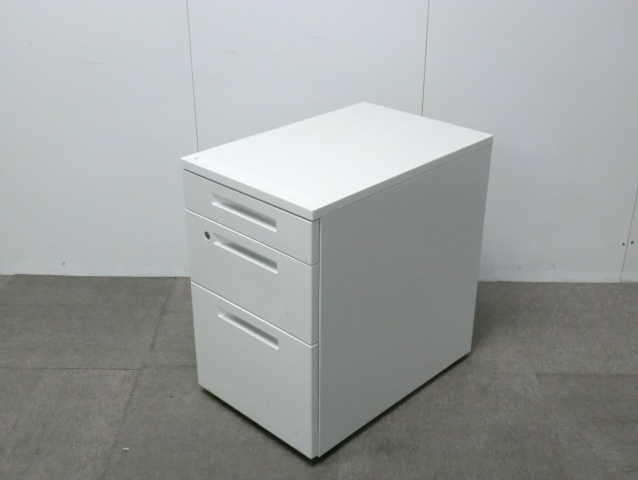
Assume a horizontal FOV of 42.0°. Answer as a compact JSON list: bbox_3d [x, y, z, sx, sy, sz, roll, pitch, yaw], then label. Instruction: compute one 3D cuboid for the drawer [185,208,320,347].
[{"bbox_3d":[0.019,-0.005,1.930,0.393,0.184,0.500,23,34,39],"label":"drawer"}]

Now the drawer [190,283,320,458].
[{"bbox_3d":[0.019,0.210,2.034,0.393,0.294,0.500,23,34,39],"label":"drawer"}]

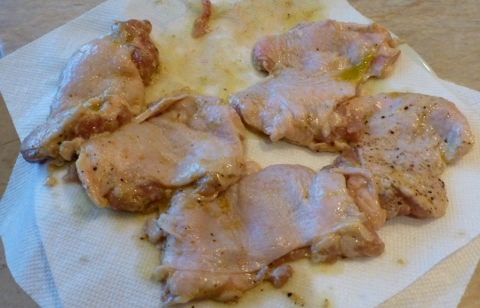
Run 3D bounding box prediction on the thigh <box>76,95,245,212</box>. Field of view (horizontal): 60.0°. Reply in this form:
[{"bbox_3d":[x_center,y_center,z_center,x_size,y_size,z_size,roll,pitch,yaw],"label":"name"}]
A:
[{"bbox_3d":[-0.051,-0.001,0.291,0.116,0.024,0.091,-20,57,-13],"label":"thigh"}]

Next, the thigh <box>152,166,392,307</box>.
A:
[{"bbox_3d":[0.019,0.040,0.261,0.146,0.026,0.083,-13,56,-9],"label":"thigh"}]

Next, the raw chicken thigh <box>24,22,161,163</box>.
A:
[{"bbox_3d":[-0.106,-0.056,0.327,0.075,0.028,0.155,7,55,5],"label":"raw chicken thigh"}]

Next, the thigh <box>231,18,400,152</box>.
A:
[{"bbox_3d":[0.064,-0.066,0.336,0.116,0.024,0.149,15,56,10],"label":"thigh"}]

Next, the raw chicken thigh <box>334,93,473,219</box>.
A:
[{"bbox_3d":[0.117,-0.002,0.293,0.098,0.022,0.109,7,55,5],"label":"raw chicken thigh"}]

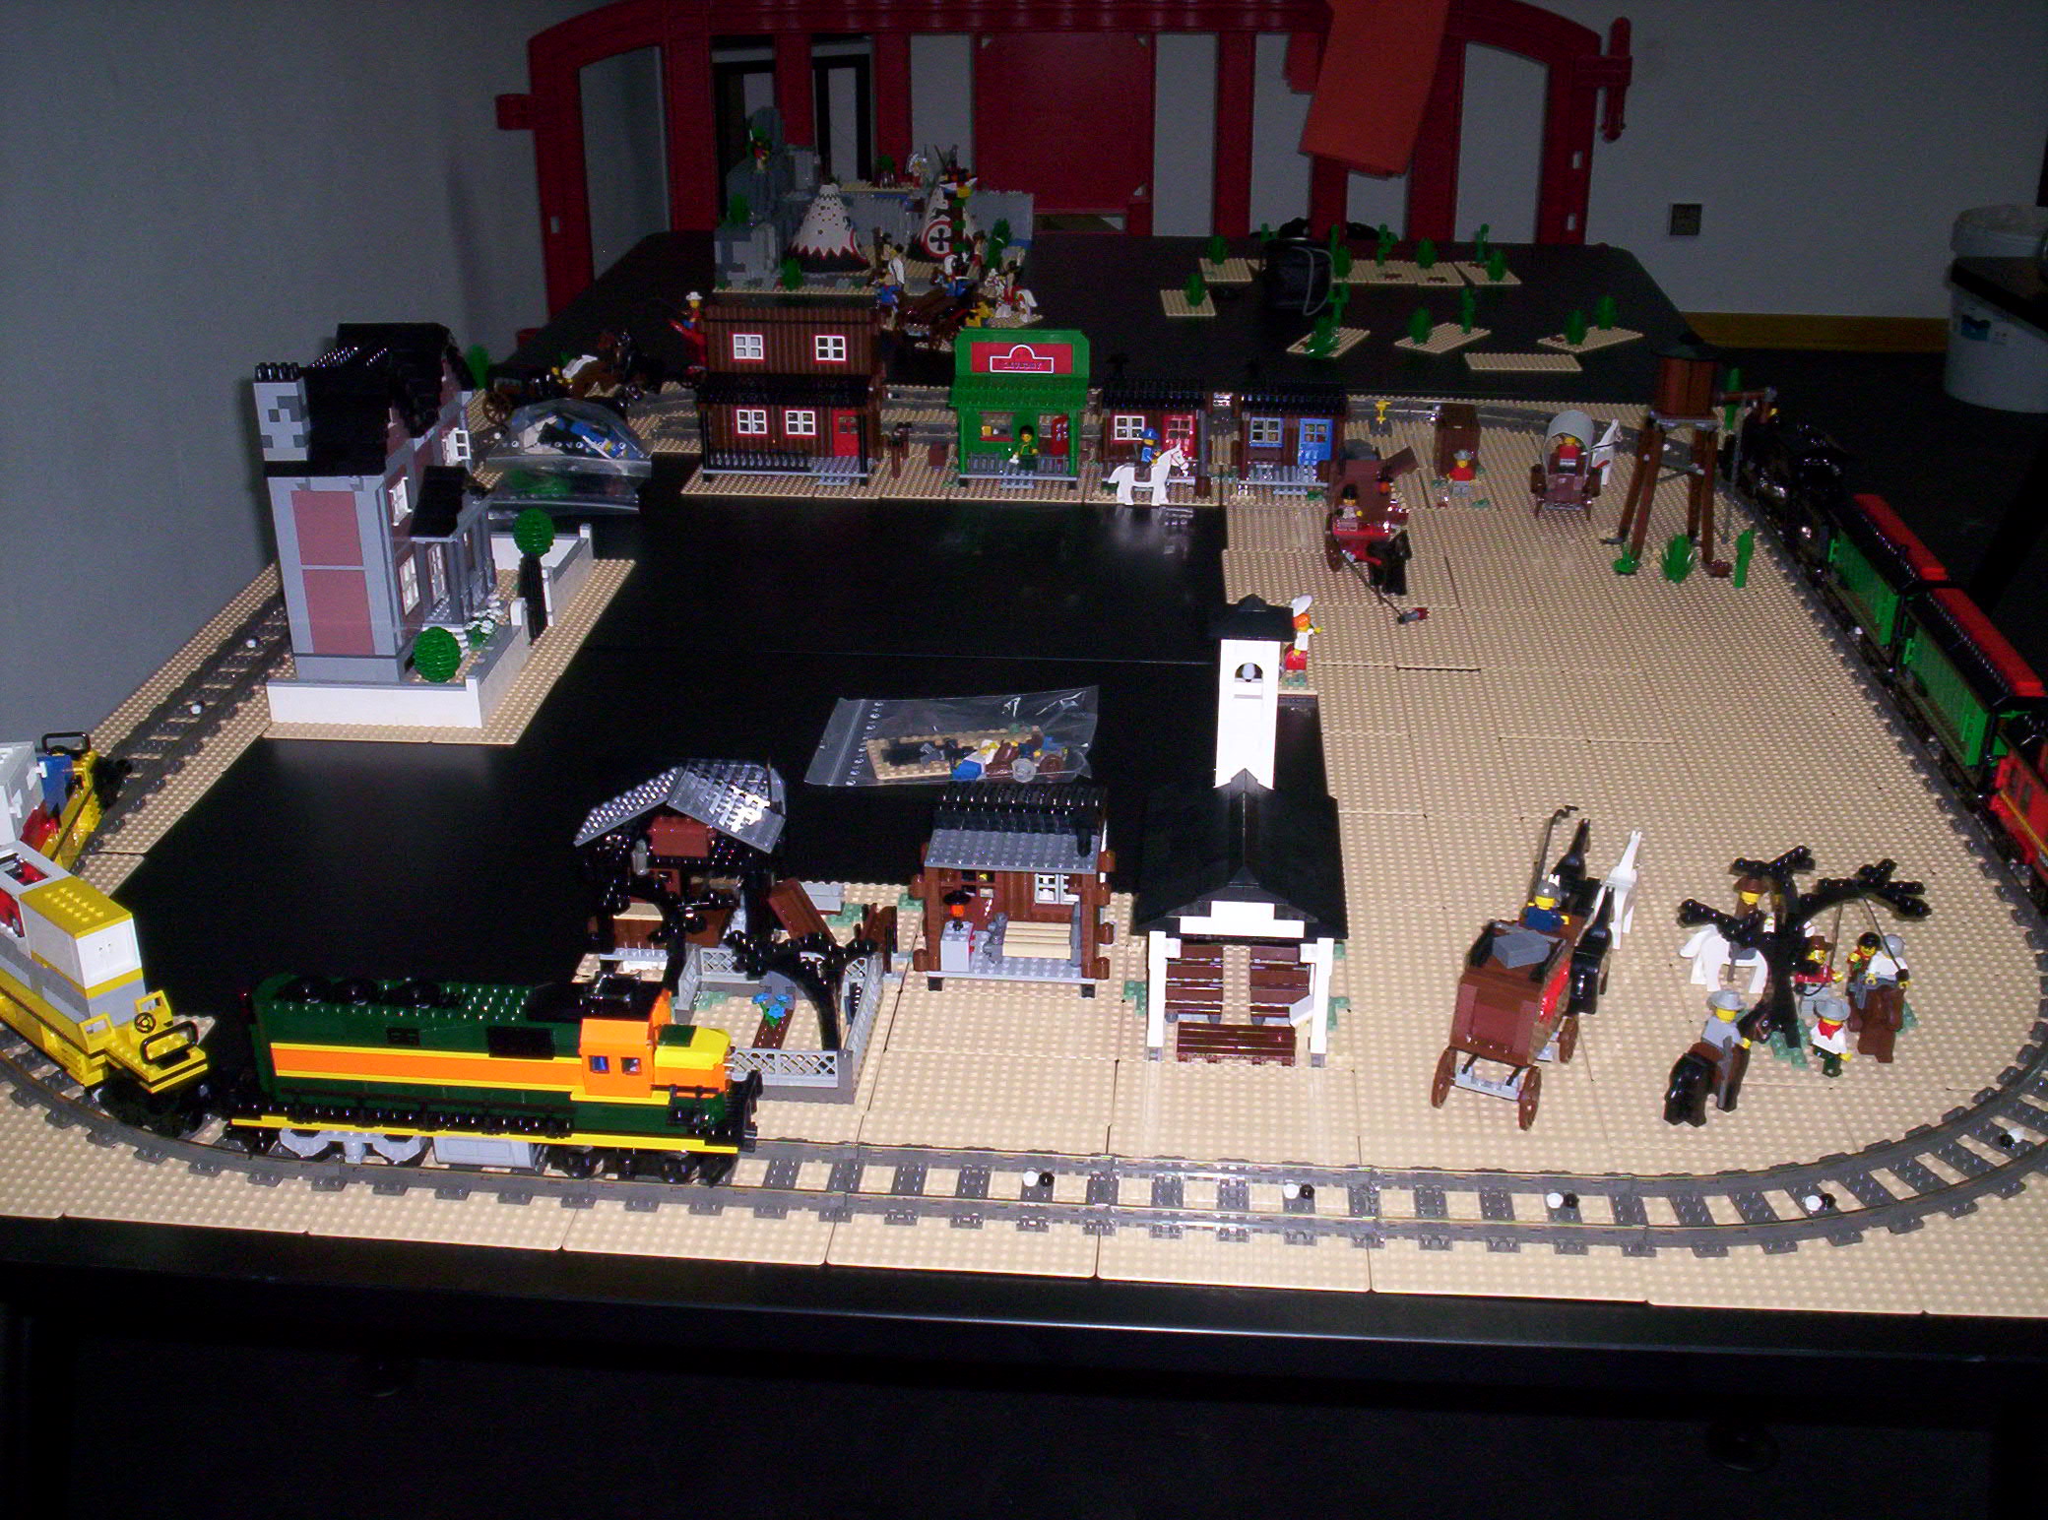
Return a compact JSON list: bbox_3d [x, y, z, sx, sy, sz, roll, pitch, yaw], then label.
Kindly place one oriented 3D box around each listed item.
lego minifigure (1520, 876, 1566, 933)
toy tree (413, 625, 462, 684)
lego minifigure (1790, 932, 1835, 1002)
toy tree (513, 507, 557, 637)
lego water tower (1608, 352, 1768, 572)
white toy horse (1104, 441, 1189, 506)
[{"bbox_3d":[0.282,0.080,1.175,0.026,0.036,0.021,12,28,25],"label":"lego minifigure"},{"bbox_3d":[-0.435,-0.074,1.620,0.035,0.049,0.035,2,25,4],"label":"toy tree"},{"bbox_3d":[0.444,0.120,1.222,0.026,0.043,0.017,0,25,-1],"label":"lego minifigure"},{"bbox_3d":[-0.401,-0.152,1.790,0.035,0.115,0.034,2,25,4],"label":"toy tree"},{"bbox_3d":[0.575,-0.267,1.892,0.108,0.188,0.080,2,25,4],"label":"lego water tower"},{"bbox_3d":[0.117,-0.265,2.033,0.075,0.057,0.018,2,25,4],"label":"white toy horse"}]

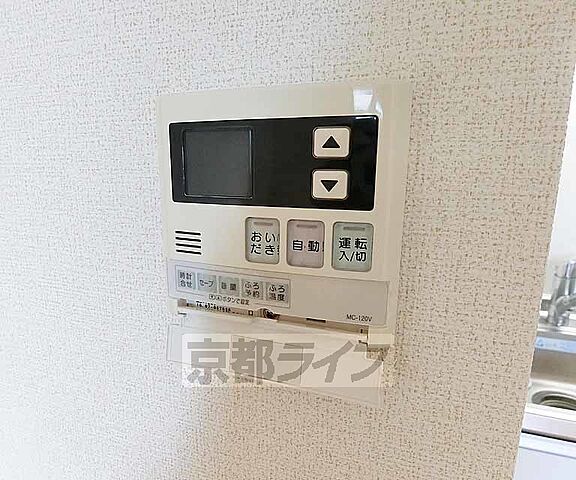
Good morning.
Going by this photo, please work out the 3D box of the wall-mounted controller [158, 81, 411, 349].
[{"bbox_3d":[-0.009,-0.011,0.171,0.130,0.127,0.018,3,10,14],"label":"wall-mounted controller"}]

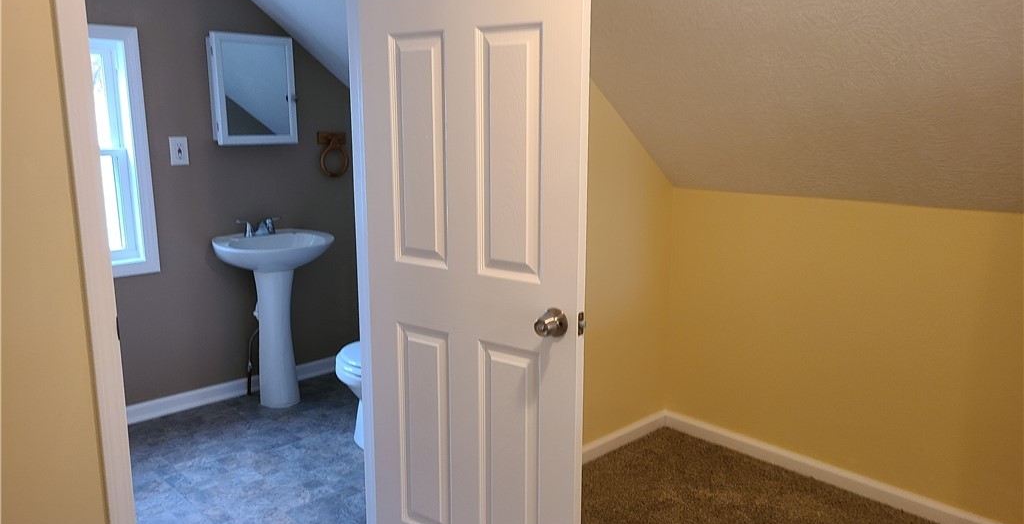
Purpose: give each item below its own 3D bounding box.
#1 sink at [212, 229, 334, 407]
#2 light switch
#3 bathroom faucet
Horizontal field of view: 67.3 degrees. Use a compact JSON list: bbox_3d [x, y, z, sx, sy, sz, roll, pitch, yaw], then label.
[{"bbox_3d":[-1.127,0.295,3.700,0.560,0.826,0.495,-10,15,-42],"label":"sink"},{"bbox_3d":[-1.520,-0.506,3.521,0.077,0.127,0.016,-10,15,-42],"label":"light switch"},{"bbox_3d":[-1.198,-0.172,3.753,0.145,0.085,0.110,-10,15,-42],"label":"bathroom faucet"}]

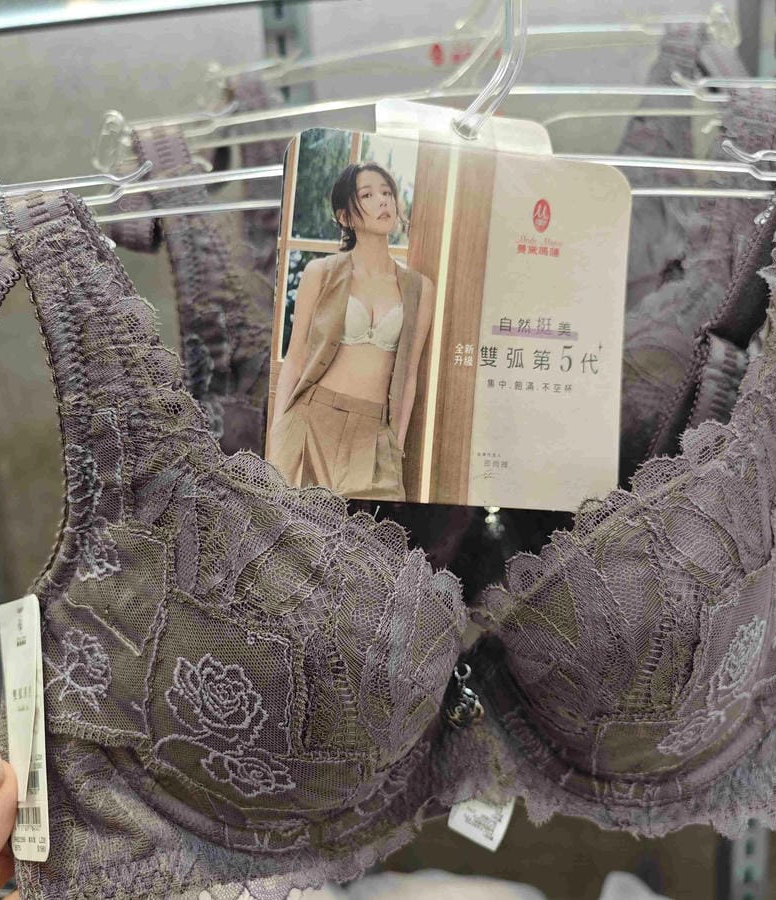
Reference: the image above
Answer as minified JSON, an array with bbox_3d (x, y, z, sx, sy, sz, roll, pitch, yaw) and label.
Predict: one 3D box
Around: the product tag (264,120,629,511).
[{"bbox_3d":[0.023,-0.043,0.270,0.122,0.122,0.005,4,-3,-9],"label":"product tag"}]

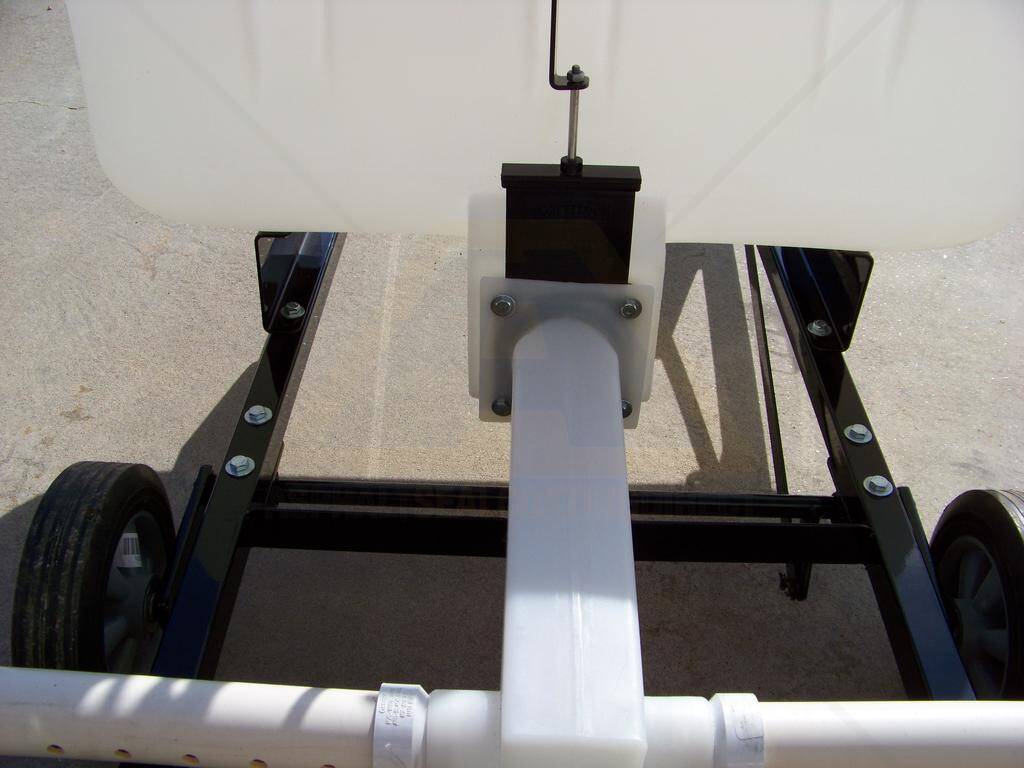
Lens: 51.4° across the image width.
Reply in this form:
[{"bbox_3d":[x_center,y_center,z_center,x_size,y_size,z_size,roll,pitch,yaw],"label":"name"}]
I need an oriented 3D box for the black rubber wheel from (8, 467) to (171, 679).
[{"bbox_3d":[-0.396,0.211,1.049,0.062,0.265,0.265,2,38,0],"label":"black rubber wheel"}]

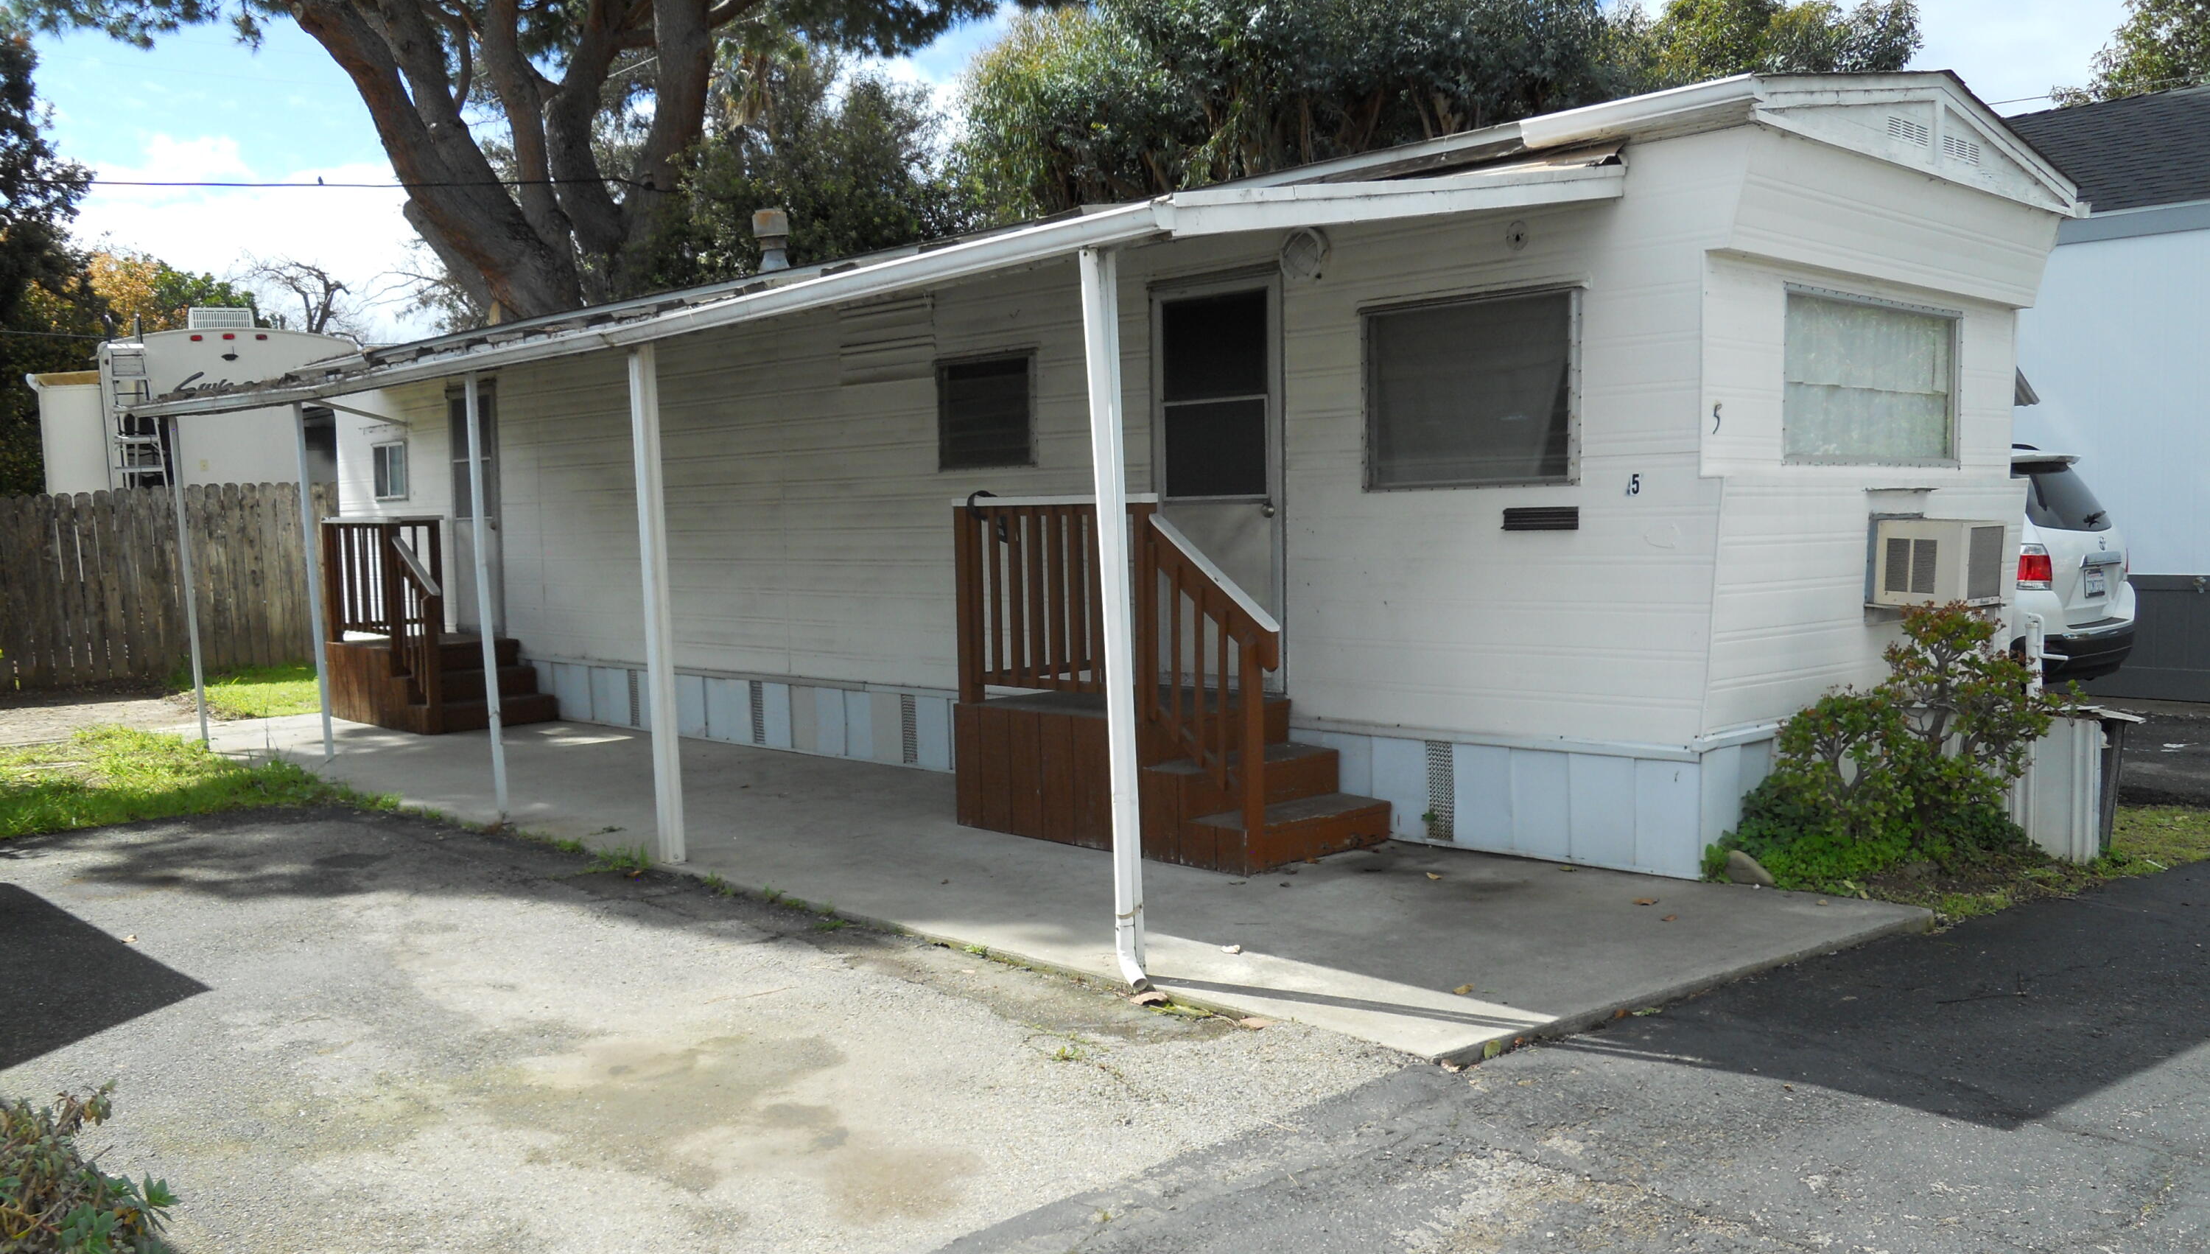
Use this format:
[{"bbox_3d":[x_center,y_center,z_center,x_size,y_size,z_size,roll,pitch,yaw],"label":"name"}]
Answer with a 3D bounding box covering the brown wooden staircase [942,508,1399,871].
[{"bbox_3d":[0.315,0.168,8.025,1.043,1.523,1.890,-4,5,-44],"label":"brown wooden staircase"}]

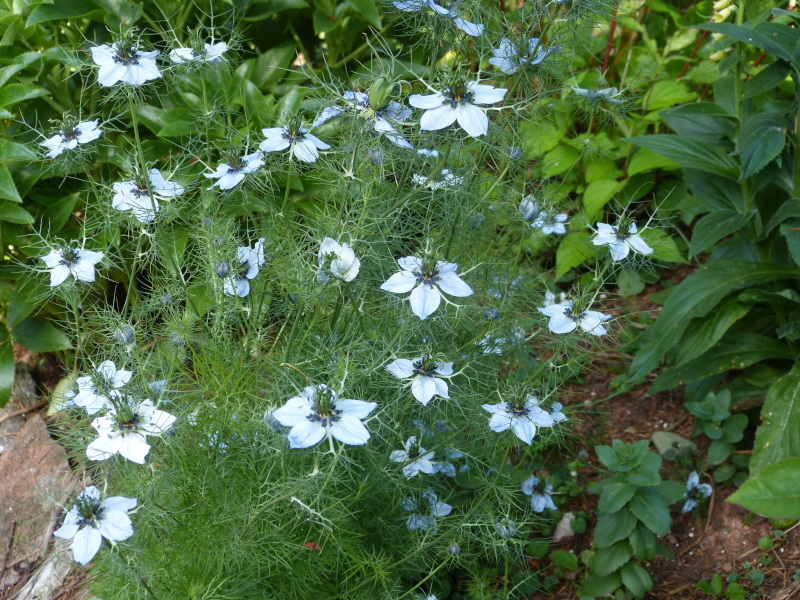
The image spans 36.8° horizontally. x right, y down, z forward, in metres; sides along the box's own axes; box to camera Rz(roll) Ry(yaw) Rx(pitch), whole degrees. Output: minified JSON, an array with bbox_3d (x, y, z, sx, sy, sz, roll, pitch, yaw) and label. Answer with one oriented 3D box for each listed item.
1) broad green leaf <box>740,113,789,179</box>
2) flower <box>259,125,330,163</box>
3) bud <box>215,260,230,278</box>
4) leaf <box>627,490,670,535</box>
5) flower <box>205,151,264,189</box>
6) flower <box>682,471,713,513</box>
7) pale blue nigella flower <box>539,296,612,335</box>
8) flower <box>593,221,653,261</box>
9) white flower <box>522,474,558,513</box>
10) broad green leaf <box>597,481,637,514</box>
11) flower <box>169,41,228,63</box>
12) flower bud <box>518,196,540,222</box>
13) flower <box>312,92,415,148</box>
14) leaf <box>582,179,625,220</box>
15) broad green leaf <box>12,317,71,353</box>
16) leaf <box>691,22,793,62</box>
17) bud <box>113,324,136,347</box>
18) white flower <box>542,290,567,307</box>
[{"bbox_3d":[0.278,-0.118,0.920,0.036,0.022,0.060,29,69,20],"label":"broad green leaf"},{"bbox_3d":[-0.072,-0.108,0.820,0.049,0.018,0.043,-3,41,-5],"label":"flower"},{"bbox_3d":[-0.121,-0.021,0.820,0.011,0.013,0.011,0,25,0],"label":"bud"},{"bbox_3d":[0.212,0.180,1.020,0.029,0.012,0.045,-25,58,-42],"label":"leaf"},{"bbox_3d":[-0.120,-0.094,0.870,0.044,0.019,0.044,-14,27,6],"label":"flower"},{"bbox_3d":[0.223,0.143,0.900,0.027,0.016,0.032,-7,52,9],"label":"flower"},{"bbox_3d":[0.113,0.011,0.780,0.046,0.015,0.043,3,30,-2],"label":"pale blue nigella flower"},{"bbox_3d":[0.172,-0.047,0.930,0.046,0.020,0.041,7,44,10],"label":"flower"},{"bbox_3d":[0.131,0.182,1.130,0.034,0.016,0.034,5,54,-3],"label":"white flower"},{"bbox_3d":[0.157,0.143,0.870,0.026,0.008,0.034,32,60,30],"label":"broad green leaf"},{"bbox_3d":[-0.151,-0.186,0.900,0.045,0.016,0.045,0,16,0],"label":"flower"},{"bbox_3d":[0.088,-0.062,0.820,0.015,0.018,0.015,0,25,0],"label":"flower bud"},{"bbox_3d":[-0.020,-0.098,0.655,0.054,0.022,0.050,5,37,-3],"label":"flower"},{"bbox_3d":[0.186,-0.092,1.100,0.034,0.012,0.050,29,61,27],"label":"leaf"},{"bbox_3d":[-0.283,0.027,0.950,0.050,0.012,0.034,14,37,10],"label":"broad green leaf"},{"bbox_3d":[0.324,-0.243,1.140,0.108,0.027,0.040,6,28,-14],"label":"leaf"},{"bbox_3d":[-0.181,0.023,0.790,0.015,0.015,0.015,-7,33,4],"label":"bud"},{"bbox_3d":[0.138,-0.001,1.070,0.026,0.016,0.024,5,43,7],"label":"white flower"}]

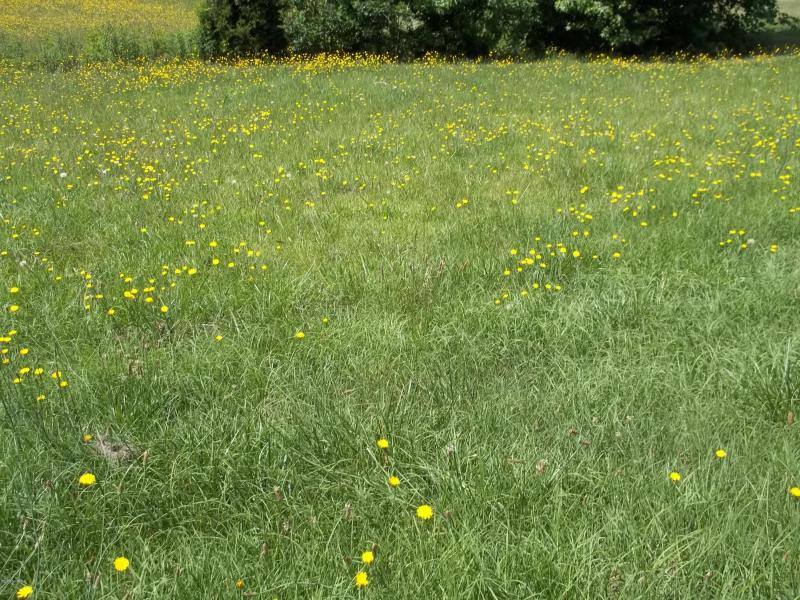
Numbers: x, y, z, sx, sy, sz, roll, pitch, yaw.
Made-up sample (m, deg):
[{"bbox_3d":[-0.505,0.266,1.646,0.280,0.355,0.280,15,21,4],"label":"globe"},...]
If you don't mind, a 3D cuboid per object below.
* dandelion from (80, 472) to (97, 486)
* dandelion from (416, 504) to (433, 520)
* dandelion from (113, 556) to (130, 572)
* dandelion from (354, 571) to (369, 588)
[{"bbox_3d":[-0.918,0.529,2.240,0.047,0.018,0.047,0,21,0],"label":"dandelion"},{"bbox_3d":[0.069,0.588,2.110,0.044,0.020,0.044,0,21,0],"label":"dandelion"},{"bbox_3d":[-0.712,0.676,1.950,0.038,0.019,0.038,0,21,0],"label":"dandelion"},{"bbox_3d":[-0.096,0.701,1.910,0.033,0.020,0.033,0,21,0],"label":"dandelion"}]

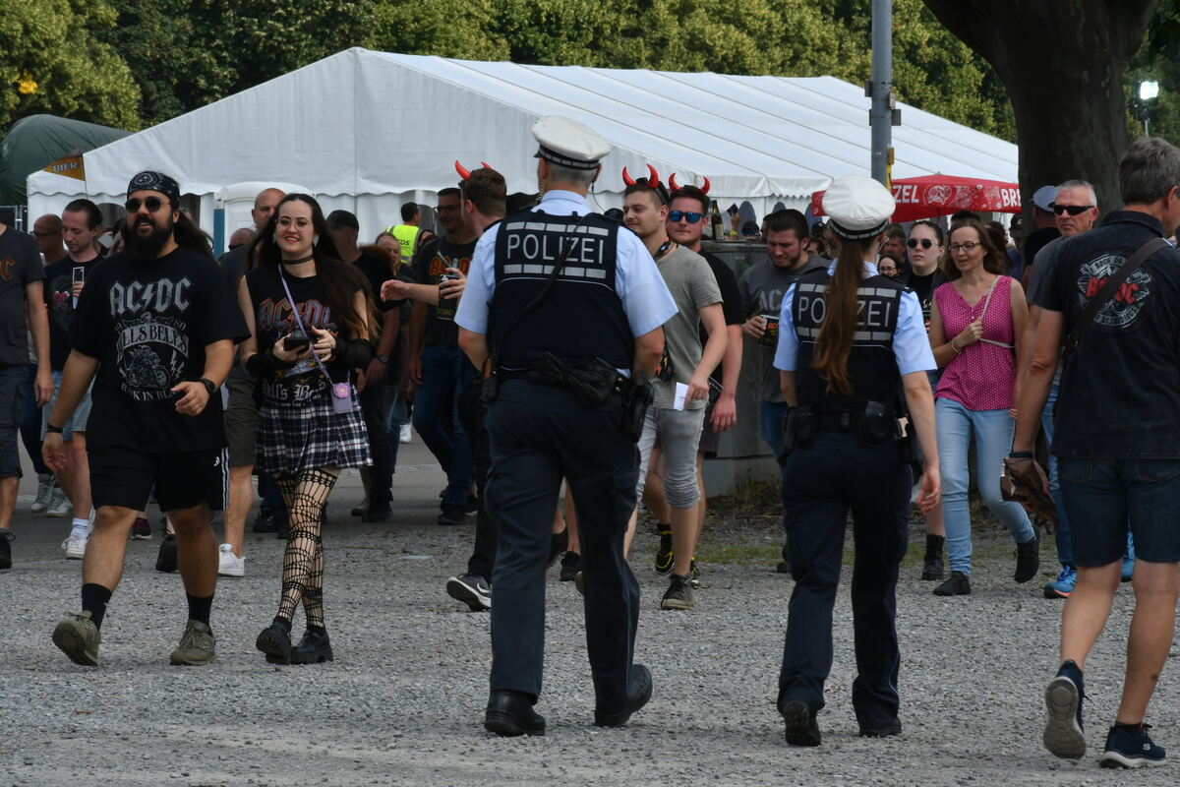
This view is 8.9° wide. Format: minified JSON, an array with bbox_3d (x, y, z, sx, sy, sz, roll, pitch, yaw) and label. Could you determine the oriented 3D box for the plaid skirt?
[{"bbox_3d":[-0.999,0.137,27.450,0.410,0.340,0.330,0,1,5],"label":"plaid skirt"}]

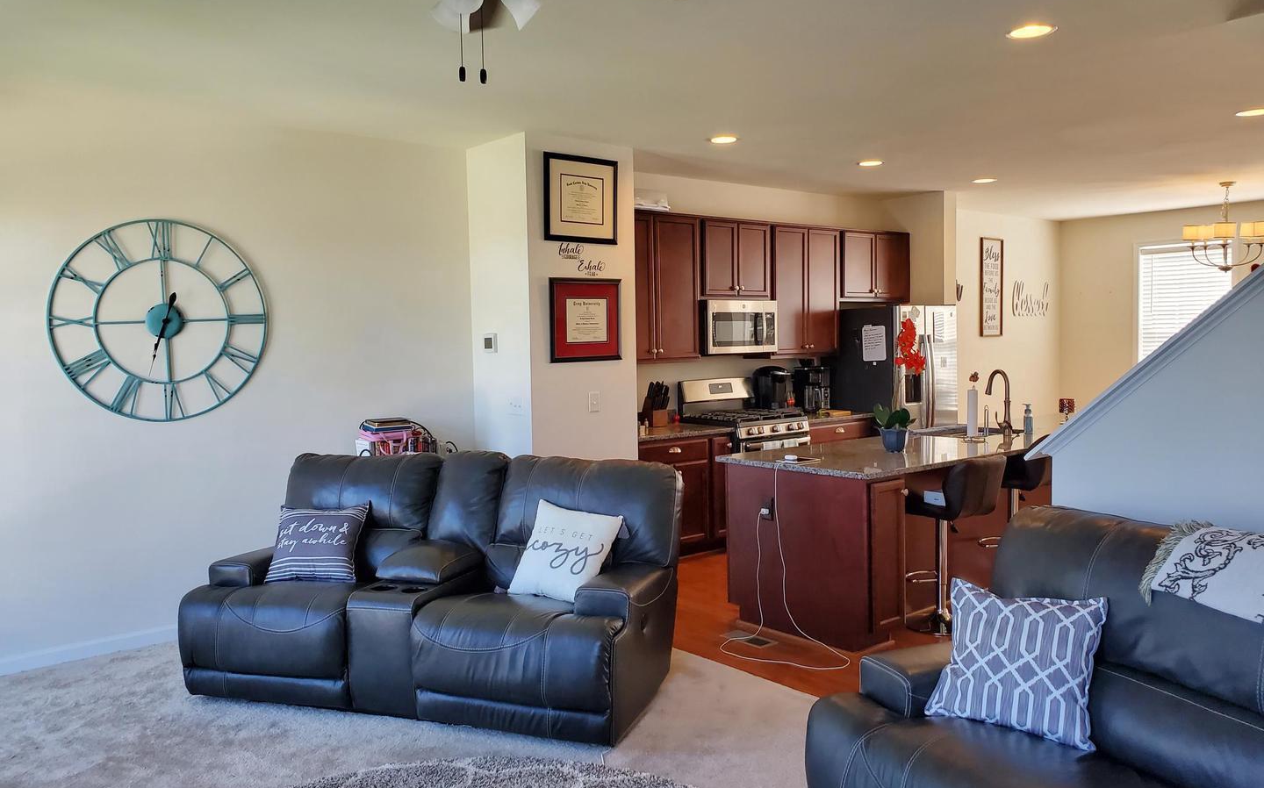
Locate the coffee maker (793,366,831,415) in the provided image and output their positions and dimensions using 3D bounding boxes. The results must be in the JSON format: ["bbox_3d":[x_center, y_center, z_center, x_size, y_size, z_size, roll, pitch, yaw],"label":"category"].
[{"bbox_3d":[1.455,-0.025,7.815,0.230,0.370,0.240,-2,4,-15],"label":"coffee maker"}]

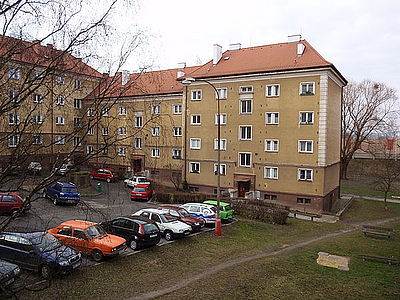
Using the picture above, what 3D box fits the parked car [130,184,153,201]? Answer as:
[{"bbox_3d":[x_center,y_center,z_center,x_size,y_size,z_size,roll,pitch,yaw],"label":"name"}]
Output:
[{"bbox_3d":[-5.700,4.140,32.300,1.650,1.420,3.800,1,2,1],"label":"parked car"}]

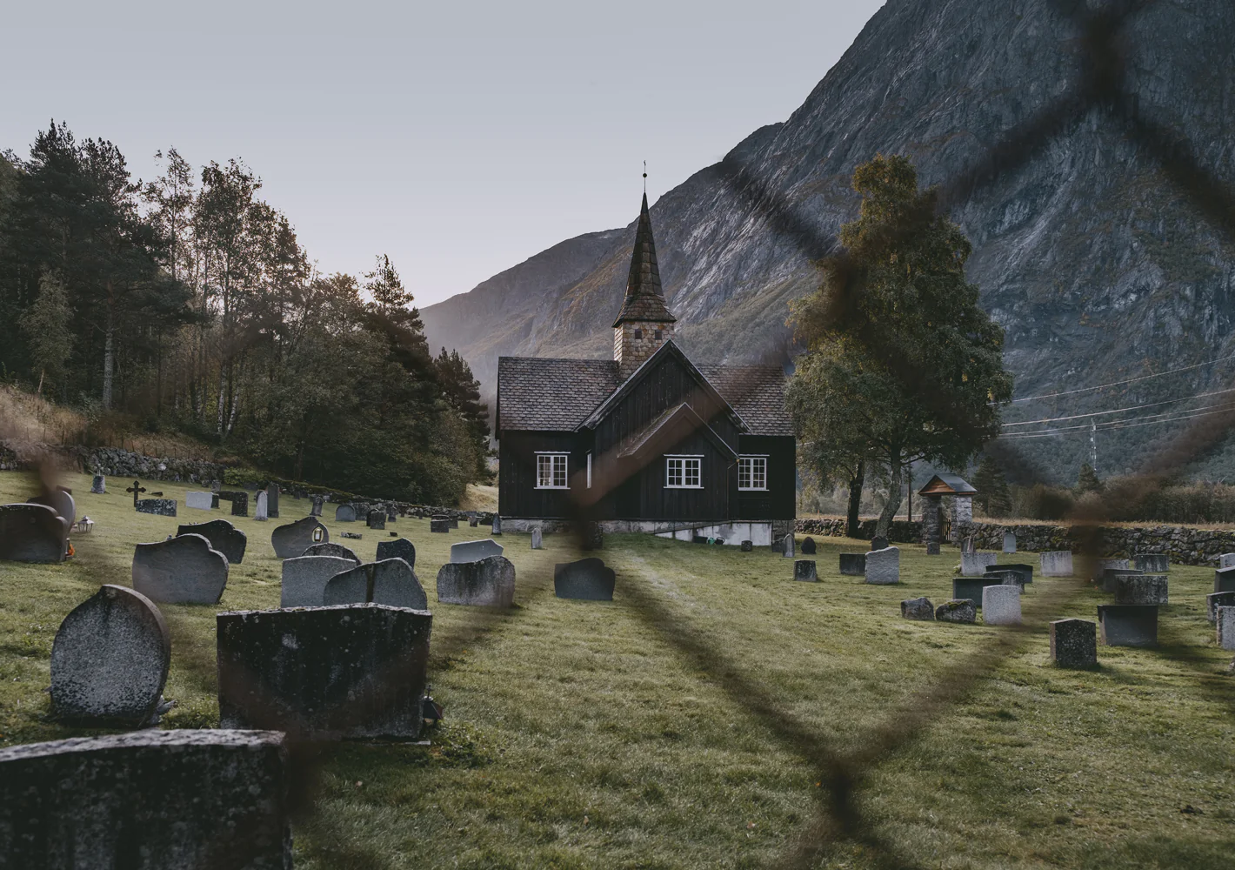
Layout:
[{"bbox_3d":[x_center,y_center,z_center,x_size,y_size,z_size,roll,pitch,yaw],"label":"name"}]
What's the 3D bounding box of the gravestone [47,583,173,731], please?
[{"bbox_3d":[-2.697,1.165,5.600,0.536,0.711,0.130,1,-3,-11],"label":"gravestone"}]

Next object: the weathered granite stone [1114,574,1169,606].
[{"bbox_3d":[10.340,3.064,20.800,1.044,0.593,0.200,0,-4,0],"label":"weathered granite stone"}]

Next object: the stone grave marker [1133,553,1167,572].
[{"bbox_3d":[14.231,3.408,28.090,0.896,0.503,0.180,0,-4,0],"label":"stone grave marker"}]

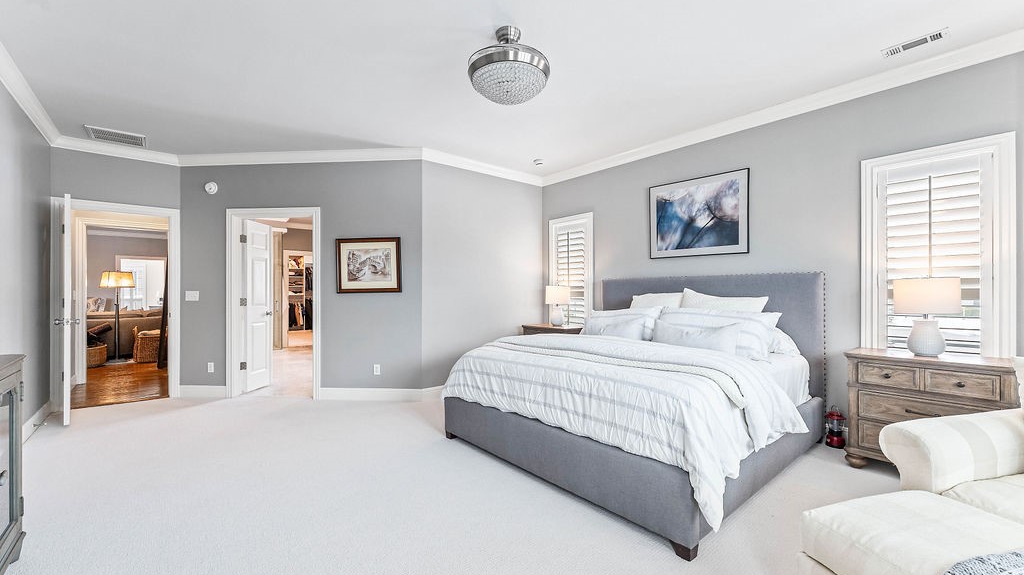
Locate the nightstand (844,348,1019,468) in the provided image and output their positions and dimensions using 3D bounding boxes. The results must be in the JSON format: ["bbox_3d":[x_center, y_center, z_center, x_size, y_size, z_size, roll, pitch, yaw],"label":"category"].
[{"bbox_3d":[2.663,0.836,2.571,0.400,0.770,0.770,0,-1,-41],"label":"nightstand"}]

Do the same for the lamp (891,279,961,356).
[{"bbox_3d":[2.684,0.191,2.580,0.305,0.510,0.305,0,-1,-41],"label":"lamp"}]

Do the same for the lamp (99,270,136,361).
[{"bbox_3d":[-6.932,0.492,7.002,0.440,1.570,0.440,0,0,0],"label":"lamp"}]

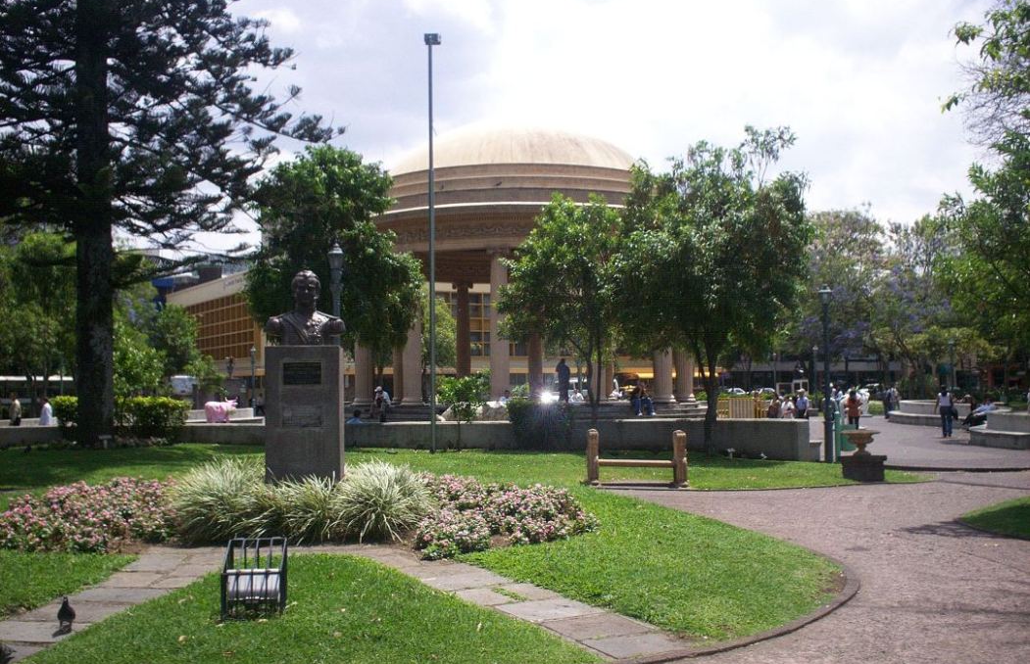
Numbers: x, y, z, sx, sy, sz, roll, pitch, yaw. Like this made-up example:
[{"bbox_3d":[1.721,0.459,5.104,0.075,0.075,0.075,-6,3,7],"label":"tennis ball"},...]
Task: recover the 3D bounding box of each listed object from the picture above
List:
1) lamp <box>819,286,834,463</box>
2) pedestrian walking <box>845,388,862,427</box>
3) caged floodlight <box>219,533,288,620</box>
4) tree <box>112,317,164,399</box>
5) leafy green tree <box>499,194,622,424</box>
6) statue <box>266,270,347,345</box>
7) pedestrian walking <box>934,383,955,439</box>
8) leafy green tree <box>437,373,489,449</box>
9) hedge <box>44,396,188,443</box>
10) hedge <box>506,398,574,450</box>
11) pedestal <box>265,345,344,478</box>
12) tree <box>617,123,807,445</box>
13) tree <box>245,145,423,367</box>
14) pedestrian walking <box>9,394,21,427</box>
[{"bbox_3d":[6.733,0.906,23.103,0.320,3.860,0.320,0,-3,0],"label":"lamp"},{"bbox_3d":[11.833,2.833,37.542,0.500,1.580,0.380,0,-3,0],"label":"pedestrian walking"},{"bbox_3d":[-1.782,1.688,7.350,0.420,0.470,0.420,0,-3,-9],"label":"caged floodlight"},{"bbox_3d":[-8.666,1.084,24.275,1.600,2.820,1.600,0,-3,0],"label":"tree"},{"bbox_3d":[1.067,-0.191,22.000,2.778,5.314,2.800,-1,-3,0],"label":"leafy green tree"},{"bbox_3d":[-2.252,-0.263,11.500,0.831,0.779,0.460,0,-3,-7],"label":"statue"},{"bbox_3d":[13.421,2.485,33.544,0.500,1.650,0.380,0,-3,3],"label":"pedestrian walking"},{"bbox_3d":[-1.145,1.754,23.546,1.150,1.720,1.100,0,-3,0],"label":"leafy green tree"},{"bbox_3d":[-8.227,1.798,22.200,2.850,0.960,1.000,0,-3,-3],"label":"hedge"},{"bbox_3d":[0.553,2.014,23.431,1.500,1.180,1.050,0,-3,0],"label":"hedge"},{"bbox_3d":[-2.293,1.128,11.652,0.790,1.940,0.650,0,-3,-4],"label":"pedestal"},{"bbox_3d":[4.269,-0.919,23.291,4.100,7.130,3.900,0,-3,0],"label":"tree"},{"bbox_3d":[-3.620,-0.698,21.500,3.541,5.954,3.500,-1,-3,0],"label":"tree"},{"bbox_3d":[-17.679,2.968,37.842,0.450,1.570,0.450,0,-3,-9],"label":"pedestrian walking"}]

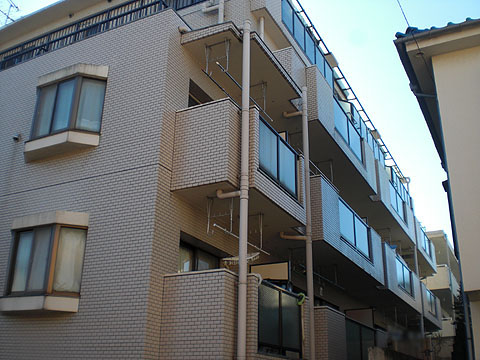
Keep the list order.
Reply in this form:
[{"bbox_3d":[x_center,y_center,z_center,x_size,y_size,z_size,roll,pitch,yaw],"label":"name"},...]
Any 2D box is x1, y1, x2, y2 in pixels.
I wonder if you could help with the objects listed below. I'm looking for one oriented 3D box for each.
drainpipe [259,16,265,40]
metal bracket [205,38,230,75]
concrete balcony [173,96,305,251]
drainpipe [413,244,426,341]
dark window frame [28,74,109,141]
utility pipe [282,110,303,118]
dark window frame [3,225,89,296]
[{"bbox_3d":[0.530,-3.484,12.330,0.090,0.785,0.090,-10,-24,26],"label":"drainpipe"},{"bbox_3d":[-0.380,-2.066,8.856,0.480,0.610,0.090,-10,-24,26],"label":"metal bracket"},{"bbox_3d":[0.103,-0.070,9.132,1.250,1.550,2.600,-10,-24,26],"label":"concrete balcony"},{"bbox_3d":[6.996,4.306,20.496,0.100,3.750,0.100,-10,-24,26],"label":"drainpipe"},{"bbox_3d":[-3.129,-1.209,9.237,1.600,1.150,0.370,-10,-24,26],"label":"dark window frame"},{"bbox_3d":[1.093,-1.402,11.040,0.460,0.140,0.080,-10,-24,26],"label":"utility pipe"},{"bbox_3d":[-3.175,1.310,8.224,1.600,1.140,0.370,-10,-24,26],"label":"dark window frame"}]

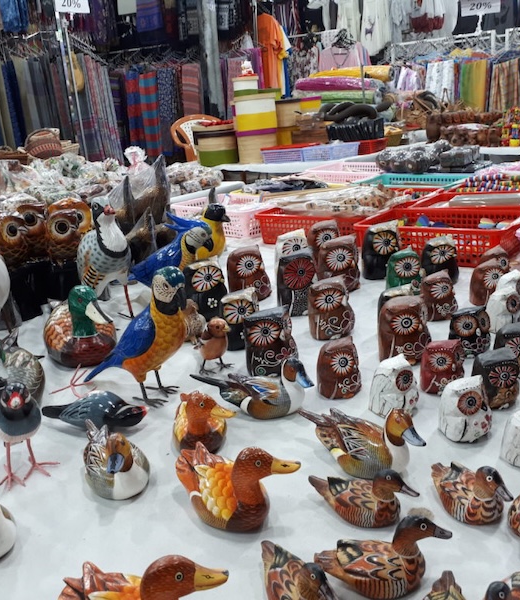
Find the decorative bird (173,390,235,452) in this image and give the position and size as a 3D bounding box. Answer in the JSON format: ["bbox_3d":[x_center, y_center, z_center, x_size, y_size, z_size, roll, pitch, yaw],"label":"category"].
[{"bbox_3d":[-0.069,0.127,0.690,0.053,0.068,0.095,-16,20,-36],"label":"decorative bird"}]

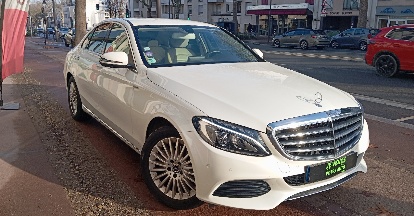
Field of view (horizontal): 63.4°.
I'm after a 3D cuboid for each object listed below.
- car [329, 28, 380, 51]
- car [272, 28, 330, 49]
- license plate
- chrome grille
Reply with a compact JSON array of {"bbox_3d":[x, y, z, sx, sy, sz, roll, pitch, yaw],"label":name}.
[{"bbox_3d":[11.650,-5.390,26.150,1.790,1.540,4.150,-7,16,-30],"label":"car"},{"bbox_3d":[7.040,-5.270,25.450,1.790,1.450,4.560,-8,16,-34],"label":"car"},{"bbox_3d":[0.850,0.401,2.254,0.520,0.110,0.020,-8,16,-33],"label":"license plate"},{"bbox_3d":[0.816,0.179,2.261,0.900,0.300,0.150,-8,16,-33],"label":"chrome grille"}]

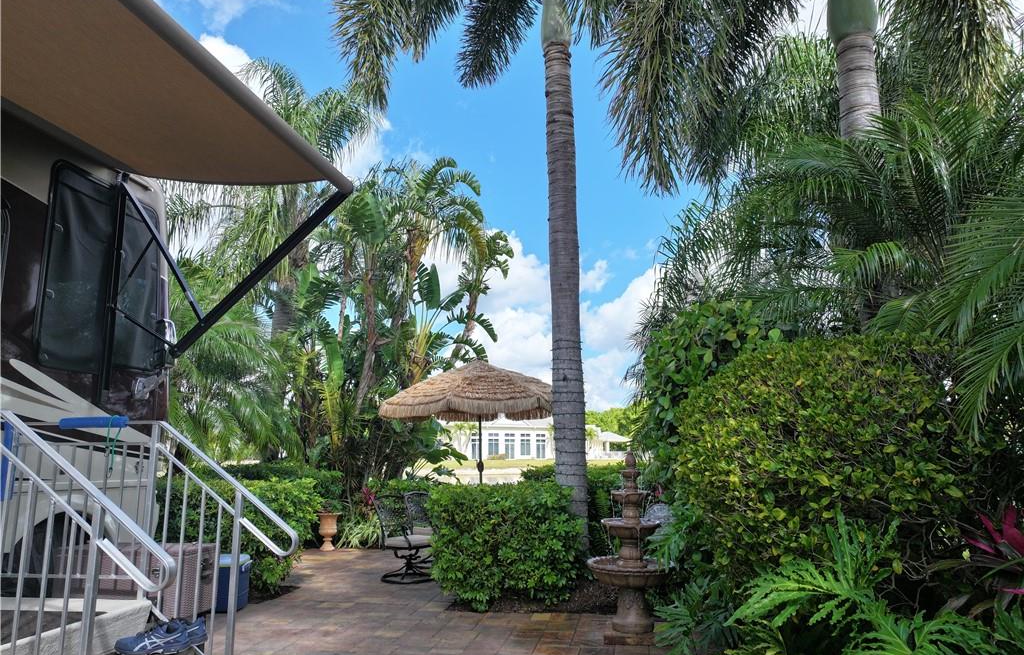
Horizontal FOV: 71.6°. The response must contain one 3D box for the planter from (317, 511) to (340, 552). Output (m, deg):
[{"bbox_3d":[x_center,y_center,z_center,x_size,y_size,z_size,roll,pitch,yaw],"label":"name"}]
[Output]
[{"bbox_3d":[-2.633,2.924,10.254,0.345,0.540,0.345,0,-9,0],"label":"planter"}]

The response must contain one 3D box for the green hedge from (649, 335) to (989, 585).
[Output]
[{"bbox_3d":[2.380,1.182,5.279,2.150,2.200,1.600,-2,-9,10],"label":"green hedge"}]

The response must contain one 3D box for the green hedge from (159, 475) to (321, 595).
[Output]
[{"bbox_3d":[-3.150,2.367,8.431,2.100,1.060,1.500,-2,-9,10],"label":"green hedge"}]

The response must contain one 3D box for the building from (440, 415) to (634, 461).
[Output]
[{"bbox_3d":[2.666,14.474,94.399,27.000,6.200,15.000,0,-9,-3],"label":"building"}]

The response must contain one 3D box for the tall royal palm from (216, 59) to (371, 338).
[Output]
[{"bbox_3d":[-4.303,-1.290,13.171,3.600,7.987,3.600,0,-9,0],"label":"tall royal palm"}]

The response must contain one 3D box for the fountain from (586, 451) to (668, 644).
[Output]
[{"bbox_3d":[0.912,1.734,5.750,0.710,1.460,0.710,-2,-9,10],"label":"fountain"}]

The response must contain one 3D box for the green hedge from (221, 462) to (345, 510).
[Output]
[{"bbox_3d":[-3.900,2.846,11.697,2.300,1.150,1.100,-2,-9,10],"label":"green hedge"}]

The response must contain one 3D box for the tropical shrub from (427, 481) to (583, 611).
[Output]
[{"bbox_3d":[-0.050,2.124,7.103,1.420,1.120,1.000,-2,-9,10],"label":"tropical shrub"}]

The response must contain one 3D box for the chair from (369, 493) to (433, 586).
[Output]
[{"bbox_3d":[-1.199,2.370,8.162,0.720,0.970,0.650,-6,-11,34],"label":"chair"}]

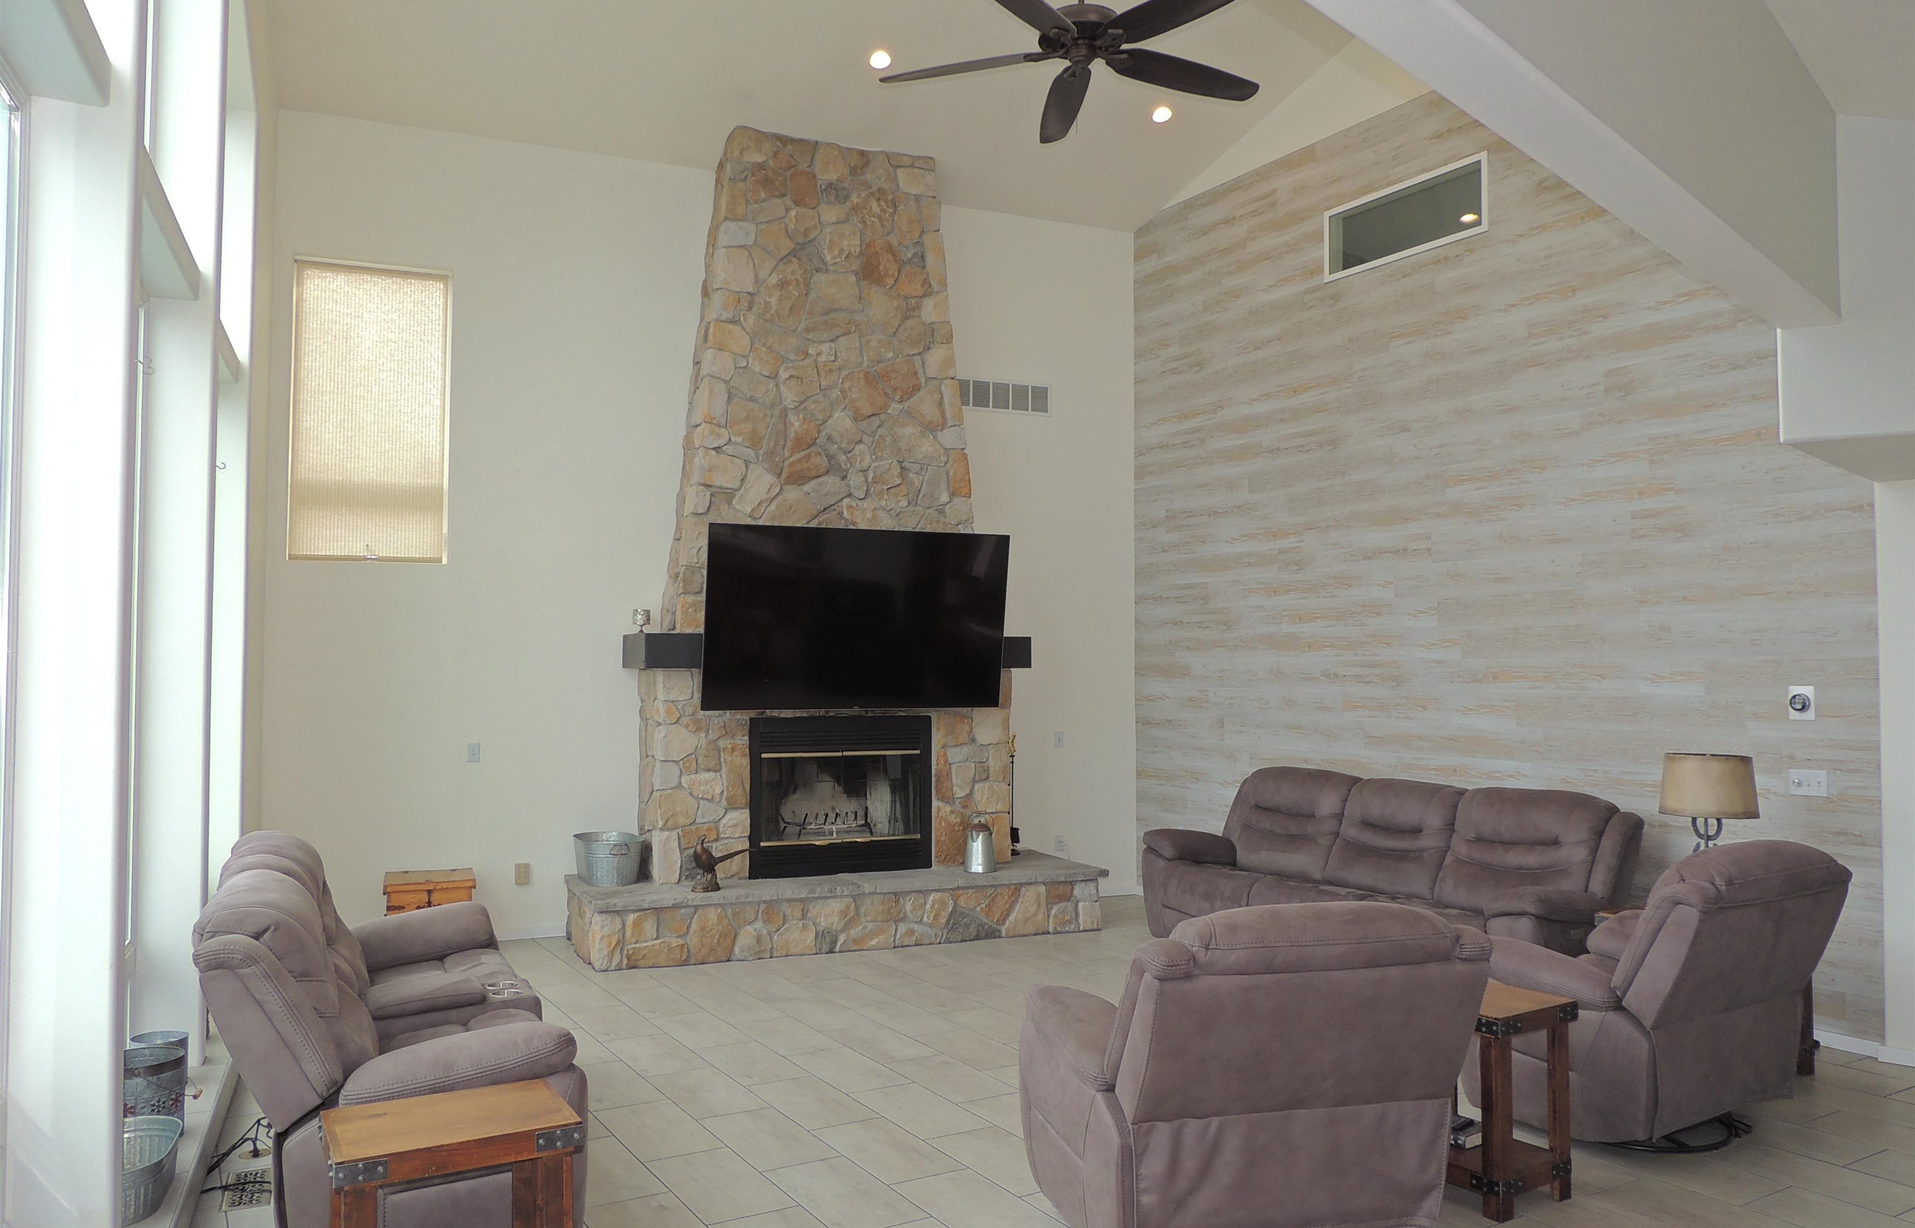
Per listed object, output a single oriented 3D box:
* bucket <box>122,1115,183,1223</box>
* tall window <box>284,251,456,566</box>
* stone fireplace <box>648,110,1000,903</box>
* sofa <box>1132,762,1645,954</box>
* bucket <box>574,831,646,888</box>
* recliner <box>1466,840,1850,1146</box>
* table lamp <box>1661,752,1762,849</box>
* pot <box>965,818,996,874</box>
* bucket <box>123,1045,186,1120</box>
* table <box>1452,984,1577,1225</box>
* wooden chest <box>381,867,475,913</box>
[{"bbox_3d":[-2.399,1.603,3.819,0.290,0.165,0.500,1,-3,-24],"label":"bucket"},{"bbox_3d":[-3.560,-1.213,8.075,0.852,1.784,0.060,1,-3,-22],"label":"tall window"},{"bbox_3d":[-0.835,-0.703,8.840,2.400,4.750,0.570,1,-3,-22],"label":"stone fireplace"},{"bbox_3d":[2.265,1.433,7.212,1.030,1.030,2.580,1,-3,-32],"label":"sofa"},{"bbox_3d":[-2.131,1.503,8.142,0.440,0.275,0.440,1,-3,-22],"label":"bucket"},{"bbox_3d":[2.481,1.329,4.855,1.000,1.050,1.070,1,-3,-31],"label":"recliner"},{"bbox_3d":[3.224,0.951,5.685,0.420,0.715,0.420,2,-3,-33],"label":"table lamp"},{"bbox_3d":[0.142,1.457,8.388,0.205,0.340,0.205,0,-2,0],"label":"pot"},{"bbox_3d":[-2.629,1.565,4.261,0.260,0.275,0.260,1,-3,-31],"label":"bucket"},{"bbox_3d":[1.656,1.526,4.273,0.388,0.610,0.510,1,-3,-31],"label":"table"},{"bbox_3d":[-3.081,1.770,7.749,0.490,0.465,0.470,1,-3,-21],"label":"wooden chest"}]

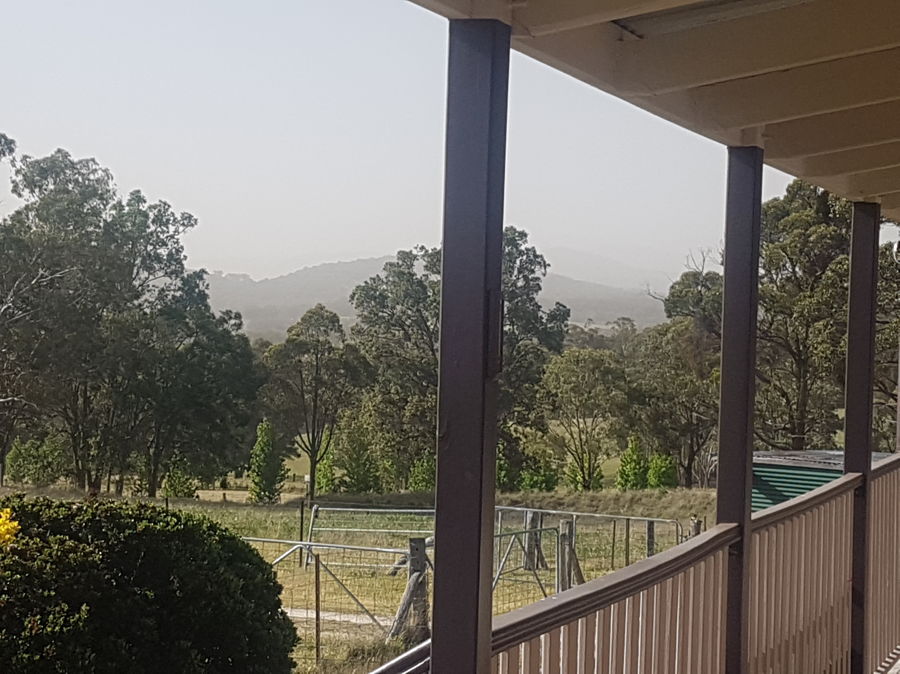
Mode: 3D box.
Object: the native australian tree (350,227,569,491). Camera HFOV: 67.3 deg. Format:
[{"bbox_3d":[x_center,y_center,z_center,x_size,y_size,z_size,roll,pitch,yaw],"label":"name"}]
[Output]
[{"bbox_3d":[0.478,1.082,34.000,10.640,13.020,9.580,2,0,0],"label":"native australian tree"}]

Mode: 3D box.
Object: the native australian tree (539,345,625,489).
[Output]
[{"bbox_3d":[6.034,3.786,31.000,3.650,6.390,3.650,2,0,0],"label":"native australian tree"}]

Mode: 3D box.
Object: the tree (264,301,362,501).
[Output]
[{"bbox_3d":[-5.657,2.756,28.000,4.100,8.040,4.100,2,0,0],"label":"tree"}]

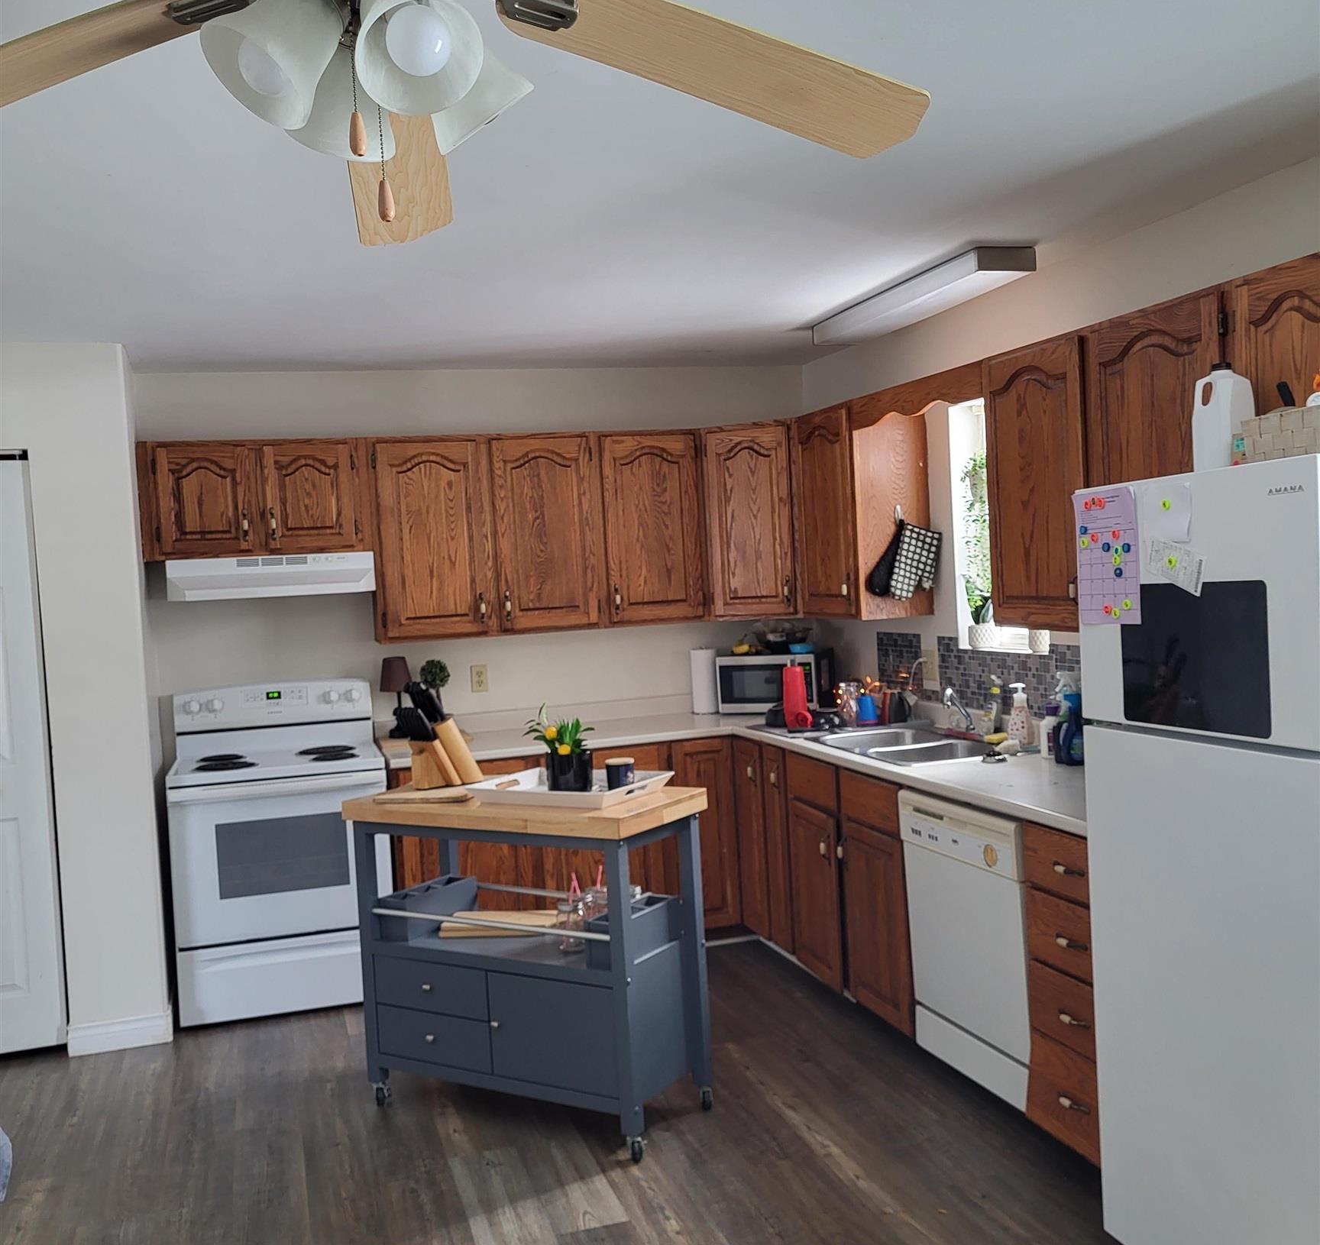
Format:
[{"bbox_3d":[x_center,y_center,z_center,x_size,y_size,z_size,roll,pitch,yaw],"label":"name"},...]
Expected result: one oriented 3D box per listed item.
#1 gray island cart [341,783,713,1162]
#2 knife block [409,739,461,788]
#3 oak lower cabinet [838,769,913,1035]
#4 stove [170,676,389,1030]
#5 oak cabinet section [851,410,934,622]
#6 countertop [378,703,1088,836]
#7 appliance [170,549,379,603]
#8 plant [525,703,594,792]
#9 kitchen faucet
[{"bbox_3d":[-0.375,0.966,3.889,0.968,0.922,0.470,-2,3,31],"label":"gray island cart"},{"bbox_3d":[-0.702,0.436,4.138,0.135,0.145,0.095,-5,3,-39],"label":"knife block"},{"bbox_3d":[0.973,0.877,4.356,0.612,0.818,0.480,-4,2,-17],"label":"oak lower cabinet"},{"bbox_3d":[-1.452,0.843,5.077,0.761,1.190,0.670,-4,2,-17],"label":"stove"},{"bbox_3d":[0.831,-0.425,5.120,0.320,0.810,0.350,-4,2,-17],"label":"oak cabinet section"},{"bbox_3d":[0.230,0.485,4.335,2.033,0.042,3.119,-4,2,-17],"label":"countertop"},{"bbox_3d":[-1.507,-0.179,5.137,0.752,0.153,0.460,-4,2,-18],"label":"appliance"},{"bbox_3d":[-0.296,0.366,3.898,0.200,0.255,0.180,-3,2,-4],"label":"plant"},{"bbox_3d":[1.052,0.313,4.614,0.160,0.175,0.080,-5,3,-34],"label":"kitchen faucet"}]

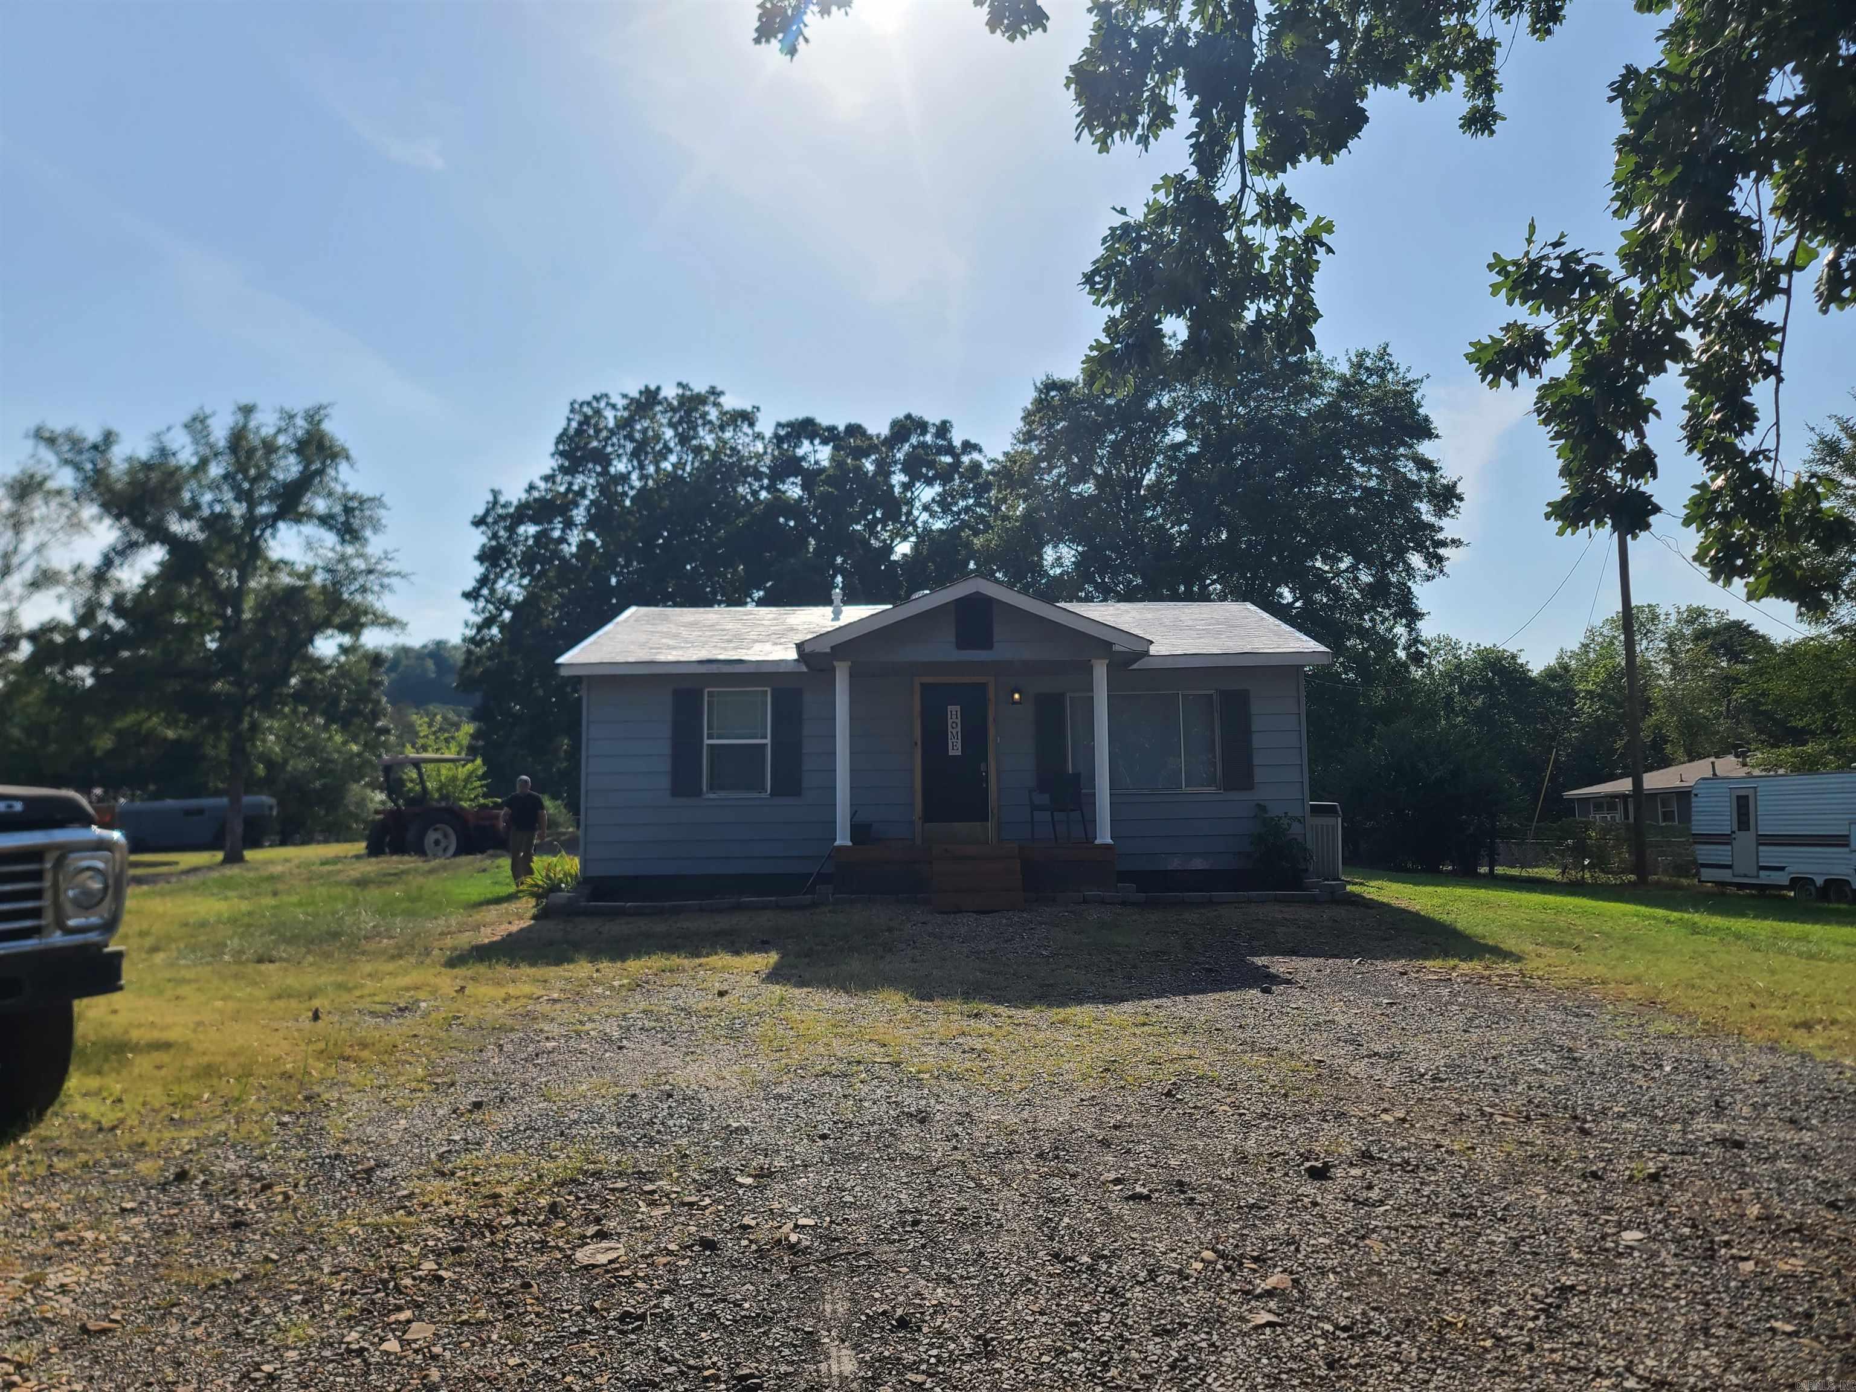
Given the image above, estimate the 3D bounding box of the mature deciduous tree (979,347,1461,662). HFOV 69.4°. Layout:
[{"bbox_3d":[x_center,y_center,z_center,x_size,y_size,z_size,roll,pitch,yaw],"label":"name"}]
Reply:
[{"bbox_3d":[8.372,-2.767,38.250,13.766,14.642,13.078,-1,-4,0],"label":"mature deciduous tree"}]

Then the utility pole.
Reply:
[{"bbox_3d":[16.303,-0.142,31.061,0.300,8.927,0.300,-1,-4,0],"label":"utility pole"}]

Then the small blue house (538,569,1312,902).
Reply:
[{"bbox_3d":[0.238,0.613,20.151,9.700,4.250,10.100,-1,-4,1],"label":"small blue house"}]

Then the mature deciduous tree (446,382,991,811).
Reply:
[{"bbox_3d":[-5.696,-2.149,37.219,14.691,13.199,12.487,-1,-4,0],"label":"mature deciduous tree"}]

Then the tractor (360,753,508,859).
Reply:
[{"bbox_3d":[-10.227,2.534,29.305,1.800,2.500,3.500,-4,-5,41],"label":"tractor"}]

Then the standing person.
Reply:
[{"bbox_3d":[-6.337,2.125,21.012,0.680,1.770,0.450,0,-4,-11],"label":"standing person"}]

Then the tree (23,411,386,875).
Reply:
[{"bbox_3d":[-17.977,-1.608,33.686,9.209,11.509,8.748,-1,-4,0],"label":"tree"}]

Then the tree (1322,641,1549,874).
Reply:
[{"bbox_3d":[13.023,1.442,33.968,5.783,5.888,5.783,-1,-4,0],"label":"tree"}]

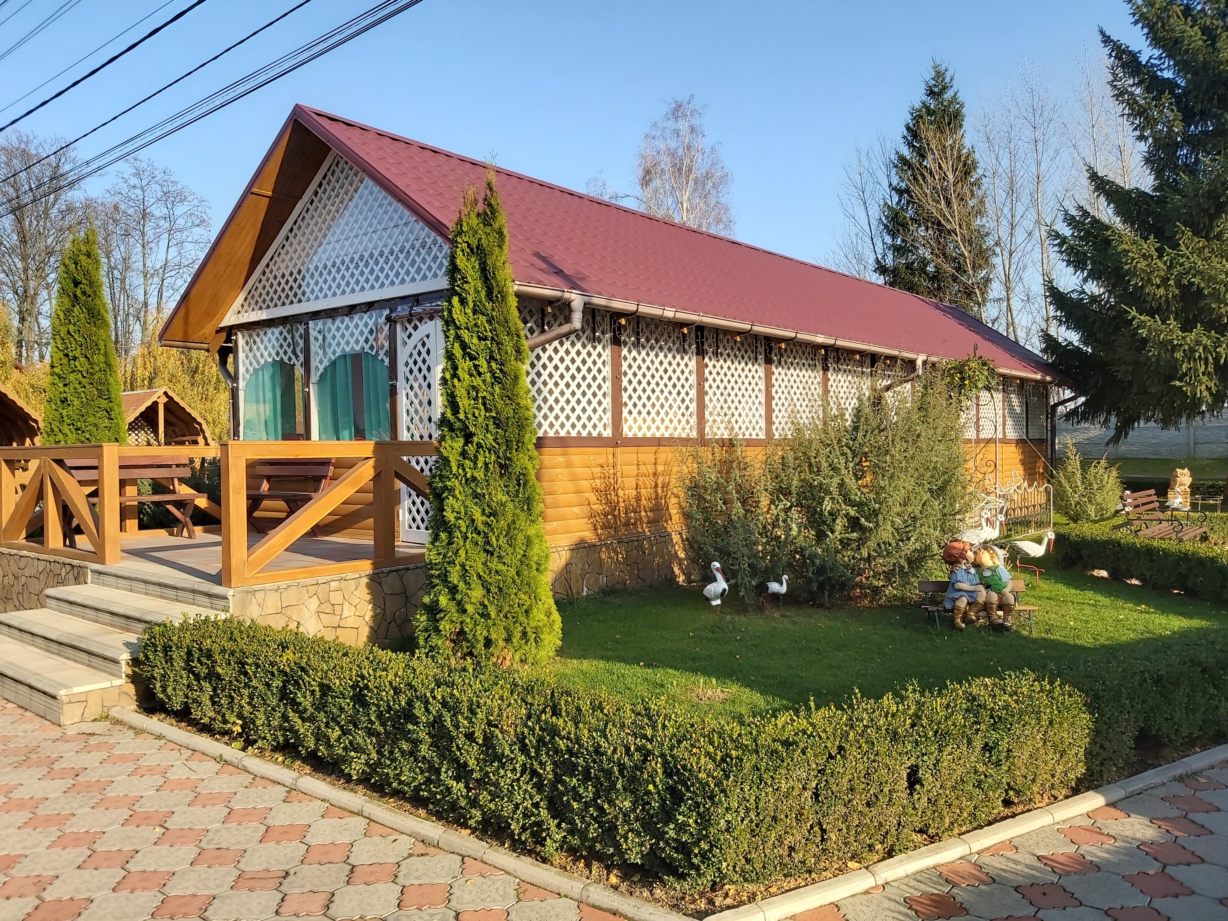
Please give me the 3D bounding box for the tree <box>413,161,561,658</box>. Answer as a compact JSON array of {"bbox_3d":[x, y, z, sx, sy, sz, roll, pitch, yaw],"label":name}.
[{"bbox_3d":[-0.869,-0.321,6.350,0.980,3.340,0.980,0,1,0],"label":"tree"}]

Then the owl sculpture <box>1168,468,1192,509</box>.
[{"bbox_3d":[12.754,0.625,20.800,0.460,0.920,0.460,0,1,0],"label":"owl sculpture"}]

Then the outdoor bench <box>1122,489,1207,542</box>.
[{"bbox_3d":[6.879,0.820,11.456,0.660,0.870,1.900,1,1,39],"label":"outdoor bench"}]

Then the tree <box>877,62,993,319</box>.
[{"bbox_3d":[10.596,-6.478,30.908,4.700,13.500,4.700,0,1,19],"label":"tree"}]

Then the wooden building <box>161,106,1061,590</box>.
[{"bbox_3d":[2.489,-1.275,16.232,6.600,5.120,17.700,0,1,41],"label":"wooden building"}]

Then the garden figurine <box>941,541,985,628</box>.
[{"bbox_3d":[2.889,1.035,7.647,0.330,0.710,0.380,-1,1,-7],"label":"garden figurine"}]

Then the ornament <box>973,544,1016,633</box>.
[{"bbox_3d":[3.150,1.053,7.637,0.330,0.690,0.380,0,1,3],"label":"ornament"}]

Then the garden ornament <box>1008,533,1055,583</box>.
[{"bbox_3d":[4.301,0.994,9.650,0.620,0.570,0.200,1,1,35],"label":"garden ornament"}]

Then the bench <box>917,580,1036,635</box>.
[{"bbox_3d":[2.986,1.194,7.629,0.870,0.410,0.350,0,1,3],"label":"bench"}]

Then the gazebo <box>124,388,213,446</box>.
[{"bbox_3d":[-10.214,-0.142,19.863,2.600,2.790,2.150,1,1,41],"label":"gazebo"}]

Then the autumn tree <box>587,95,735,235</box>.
[{"bbox_3d":[1.733,-6.115,33.000,5.600,13.940,5.600,1,1,39],"label":"autumn tree"}]

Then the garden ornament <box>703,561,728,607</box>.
[{"bbox_3d":[0.930,1.132,8.318,0.170,0.430,0.260,-1,1,-34],"label":"garden ornament"}]

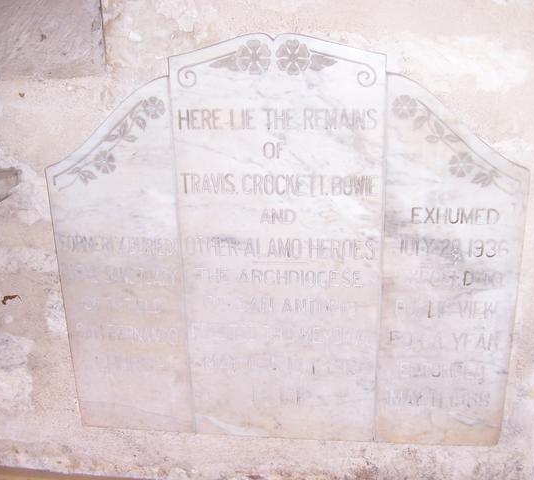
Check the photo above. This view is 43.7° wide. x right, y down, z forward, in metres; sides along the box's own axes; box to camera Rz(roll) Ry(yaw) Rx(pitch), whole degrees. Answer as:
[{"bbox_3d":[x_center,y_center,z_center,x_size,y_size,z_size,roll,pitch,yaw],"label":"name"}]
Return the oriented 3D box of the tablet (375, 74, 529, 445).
[{"bbox_3d":[0.415,0.082,1.530,0.308,0.913,0.030,1,19,6],"label":"tablet"}]

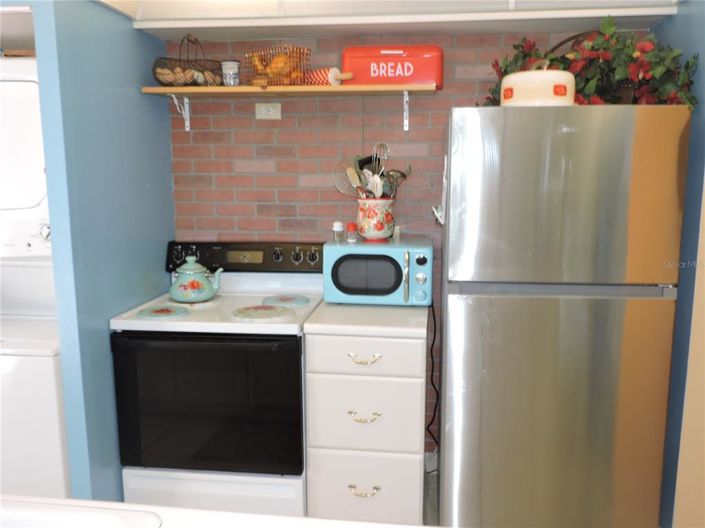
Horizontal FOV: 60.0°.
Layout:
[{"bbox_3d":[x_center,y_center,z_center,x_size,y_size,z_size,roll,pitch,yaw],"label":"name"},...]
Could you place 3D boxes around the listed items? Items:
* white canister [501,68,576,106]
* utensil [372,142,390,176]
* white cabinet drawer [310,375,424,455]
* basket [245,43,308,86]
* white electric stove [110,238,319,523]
[{"bbox_3d":[0.675,-0.625,2.224,0.270,0.152,0.270,1,9,7],"label":"white canister"},{"bbox_3d":[0.108,-0.394,2.705,0.075,0.280,0.075,10,8,5],"label":"utensil"},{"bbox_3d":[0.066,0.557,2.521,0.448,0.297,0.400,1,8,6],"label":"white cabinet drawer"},{"bbox_3d":[-0.331,-0.864,2.725,0.275,0.160,0.150,3,8,24],"label":"basket"},{"bbox_3d":[-0.540,0.501,2.699,0.757,1.140,0.640,1,8,6],"label":"white electric stove"}]

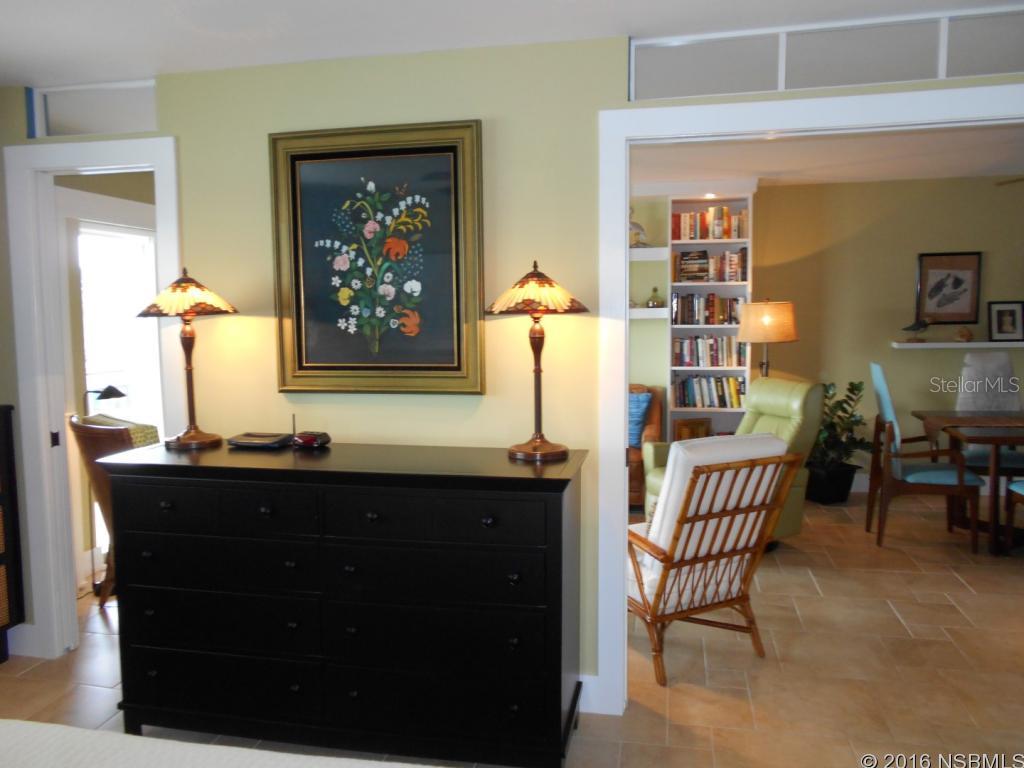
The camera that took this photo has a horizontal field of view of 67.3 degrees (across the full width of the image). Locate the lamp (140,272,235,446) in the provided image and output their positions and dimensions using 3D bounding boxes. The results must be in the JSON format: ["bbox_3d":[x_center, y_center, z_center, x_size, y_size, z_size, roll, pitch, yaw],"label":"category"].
[{"bbox_3d":[-1.193,-0.094,2.853,0.345,0.660,0.345,0,5,12],"label":"lamp"}]

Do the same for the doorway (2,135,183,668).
[{"bbox_3d":[-1.643,0.106,3.167,0.774,2.130,0.150,0,5,12],"label":"doorway"}]

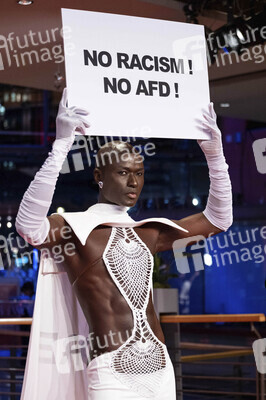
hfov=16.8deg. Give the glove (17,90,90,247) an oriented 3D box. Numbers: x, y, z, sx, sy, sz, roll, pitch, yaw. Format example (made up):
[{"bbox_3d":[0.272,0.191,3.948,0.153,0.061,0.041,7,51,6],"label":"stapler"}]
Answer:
[{"bbox_3d":[-0.255,-0.104,2.940,0.320,0.520,0.220,0,0,-31],"label":"glove"}]

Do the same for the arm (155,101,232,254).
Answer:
[{"bbox_3d":[0.222,-0.085,3.270,0.350,0.540,0.180,0,0,-31],"label":"arm"}]

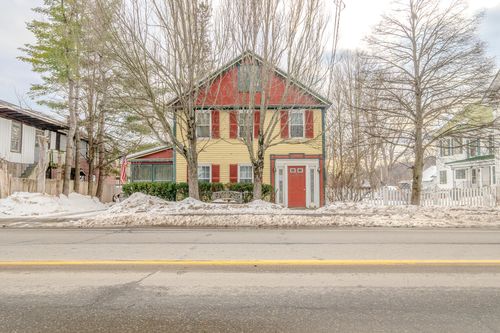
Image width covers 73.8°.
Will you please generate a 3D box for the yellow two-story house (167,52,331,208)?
[{"bbox_3d":[-0.053,-1.669,20.959,8.053,7.713,9.200,0,-2,0],"label":"yellow two-story house"}]

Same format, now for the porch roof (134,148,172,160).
[{"bbox_3d":[-4.791,-0.610,16.676,1.901,0.575,0.100,0,-2,0],"label":"porch roof"}]

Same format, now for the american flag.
[{"bbox_3d":[-6.225,0.197,16.502,0.362,1.387,0.250,0,-2,0],"label":"american flag"}]

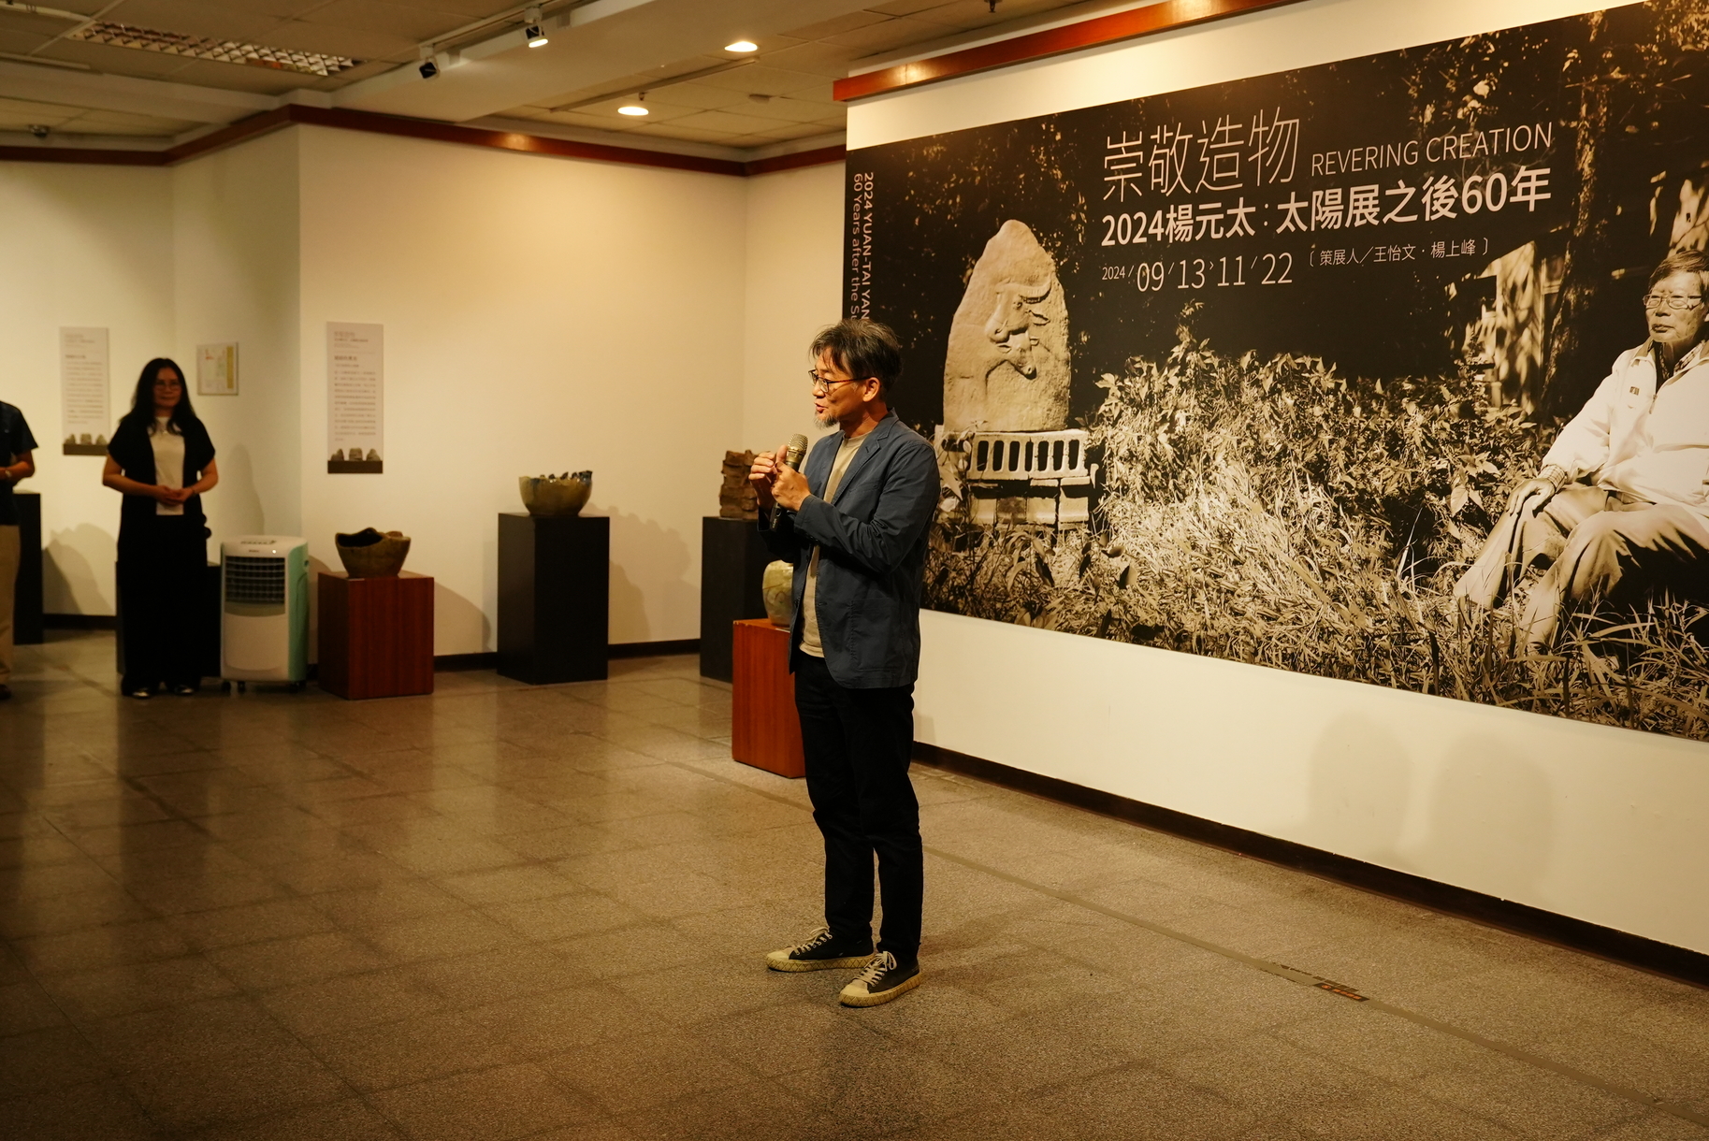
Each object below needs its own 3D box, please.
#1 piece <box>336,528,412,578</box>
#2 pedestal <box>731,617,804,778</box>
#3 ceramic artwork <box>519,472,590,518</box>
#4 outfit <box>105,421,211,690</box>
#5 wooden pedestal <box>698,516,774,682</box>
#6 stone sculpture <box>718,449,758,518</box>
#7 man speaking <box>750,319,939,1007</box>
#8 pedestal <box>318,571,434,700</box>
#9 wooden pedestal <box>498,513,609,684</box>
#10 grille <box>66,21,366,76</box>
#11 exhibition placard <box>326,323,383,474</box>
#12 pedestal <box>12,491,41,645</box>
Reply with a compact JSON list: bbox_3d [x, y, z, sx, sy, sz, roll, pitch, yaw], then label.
[{"bbox_3d":[-2.493,-0.090,9.113,0.385,0.240,0.330,0,5,-15],"label":"piece"},{"bbox_3d":[-0.201,0.531,7.491,0.450,0.600,0.450,-2,6,-36],"label":"pedestal"},{"bbox_3d":[-1.627,-0.418,9.587,0.385,0.235,0.370,0,5,-10],"label":"ceramic artwork"},{"bbox_3d":[-3.551,-0.096,8.999,0.540,1.390,0.280,-1,6,-23],"label":"outfit"},{"bbox_3d":[-0.541,0.160,9.753,0.446,0.889,0.441,-2,6,-36],"label":"wooden pedestal"},{"bbox_3d":[-0.579,-0.466,9.676,0.220,0.370,0.245,-2,6,-36],"label":"stone sculpture"},{"bbox_3d":[-0.020,0.226,4.588,0.450,1.735,0.480,-1,6,-28],"label":"man speaking"},{"bbox_3d":[-2.465,0.322,9.064,0.443,0.602,0.449,-2,6,-36],"label":"pedestal"},{"bbox_3d":[-1.649,0.143,9.638,0.440,0.892,0.446,-3,6,-36],"label":"wooden pedestal"},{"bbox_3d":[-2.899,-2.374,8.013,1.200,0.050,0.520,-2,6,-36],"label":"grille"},{"bbox_3d":[-2.686,-0.924,9.469,0.305,0.805,0.015,-2,6,-36],"label":"exhibition placard"},{"bbox_3d":[-5.217,-0.015,10.654,0.450,0.900,0.450,-2,6,-36],"label":"pedestal"}]

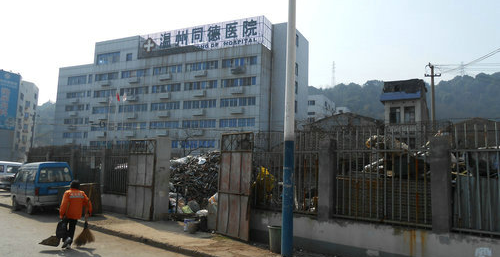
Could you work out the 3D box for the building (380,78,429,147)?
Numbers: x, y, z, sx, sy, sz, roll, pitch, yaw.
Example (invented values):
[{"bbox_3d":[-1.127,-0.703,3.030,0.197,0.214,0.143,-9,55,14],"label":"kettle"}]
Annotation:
[{"bbox_3d":[16.415,1.125,38.978,3.900,11.400,5.300,-2,-8,33],"label":"building"}]

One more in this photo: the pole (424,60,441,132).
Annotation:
[{"bbox_3d":[16.528,0.174,33.701,1.280,12.100,0.320,-1,-7,26],"label":"pole"}]

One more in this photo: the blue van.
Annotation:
[{"bbox_3d":[-8.527,2.395,15.220,3.400,1.850,1.400,-4,-9,43],"label":"blue van"}]

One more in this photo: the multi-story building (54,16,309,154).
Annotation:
[{"bbox_3d":[-15.567,-3.654,77.881,52.000,27.600,16.000,-1,-7,26],"label":"multi-story building"}]

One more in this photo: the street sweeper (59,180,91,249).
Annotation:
[{"bbox_3d":[-4.002,1.932,8.610,0.660,1.570,0.450,7,-8,-36],"label":"street sweeper"}]

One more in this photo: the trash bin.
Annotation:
[{"bbox_3d":[0.641,2.413,8.210,0.440,0.570,0.440,2,-7,0],"label":"trash bin"}]

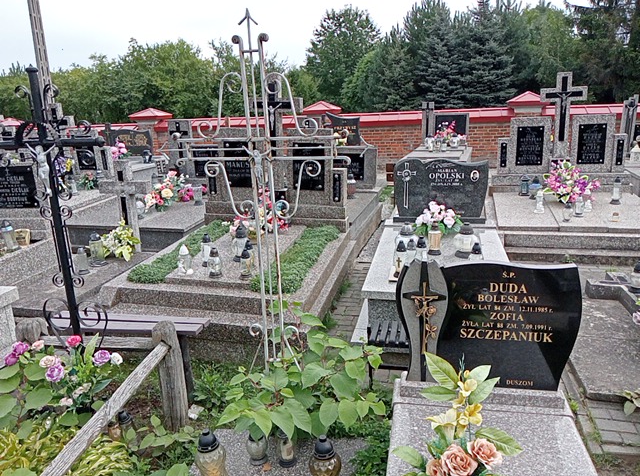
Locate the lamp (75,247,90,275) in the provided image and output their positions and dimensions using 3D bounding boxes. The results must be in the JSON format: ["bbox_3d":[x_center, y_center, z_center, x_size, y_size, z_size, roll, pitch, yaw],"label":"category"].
[{"bbox_3d":[-2.239,0.209,4.855,0.108,0.249,0.108,2,16,13],"label":"lamp"}]

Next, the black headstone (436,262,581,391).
[{"bbox_3d":[0.875,0.411,2.443,0.622,0.612,0.070,1,15,13],"label":"black headstone"}]

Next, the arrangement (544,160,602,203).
[{"bbox_3d":[3.298,-0.744,6.749,0.684,0.505,0.420,1,15,13],"label":"arrangement"}]

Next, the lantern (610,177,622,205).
[{"bbox_3d":[3.703,-0.589,6.454,0.132,0.319,0.132,1,15,13],"label":"lantern"}]

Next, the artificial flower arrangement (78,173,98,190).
[{"bbox_3d":[-3.408,-0.836,7.609,0.265,0.224,0.214,1,16,12],"label":"artificial flower arrangement"}]

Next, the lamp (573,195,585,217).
[{"bbox_3d":[2.791,-0.347,5.569,0.093,0.238,0.093,2,16,13],"label":"lamp"}]

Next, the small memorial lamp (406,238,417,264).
[{"bbox_3d":[0.743,0.124,4.179,0.085,0.223,0.085,1,15,13],"label":"small memorial lamp"}]

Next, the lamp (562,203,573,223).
[{"bbox_3d":[2.586,-0.266,5.387,0.086,0.194,0.086,2,16,13],"label":"lamp"}]

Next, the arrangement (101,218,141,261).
[{"bbox_3d":[-2.041,0.002,5.301,0.398,0.391,0.318,2,16,13],"label":"arrangement"}]

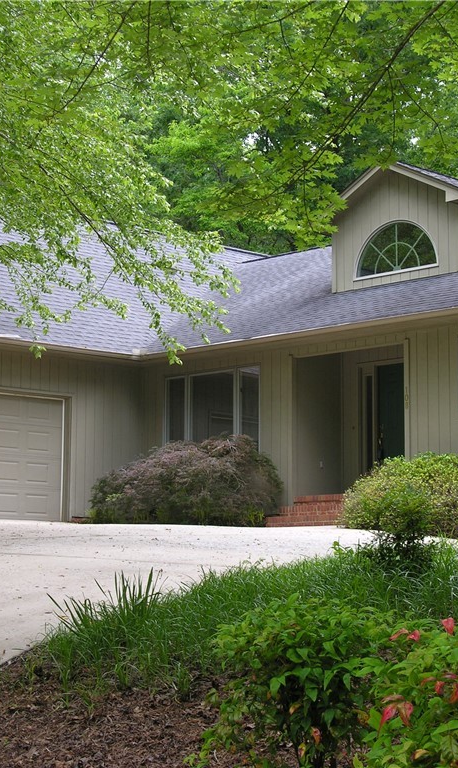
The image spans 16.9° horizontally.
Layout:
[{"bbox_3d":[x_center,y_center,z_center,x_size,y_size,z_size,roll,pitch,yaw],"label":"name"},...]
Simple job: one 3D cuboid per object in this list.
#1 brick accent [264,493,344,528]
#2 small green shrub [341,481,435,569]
[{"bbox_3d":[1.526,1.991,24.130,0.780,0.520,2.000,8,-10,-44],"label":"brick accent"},{"bbox_3d":[1.398,1.233,13.400,0.780,0.760,0.720,0,-7,6],"label":"small green shrub"}]

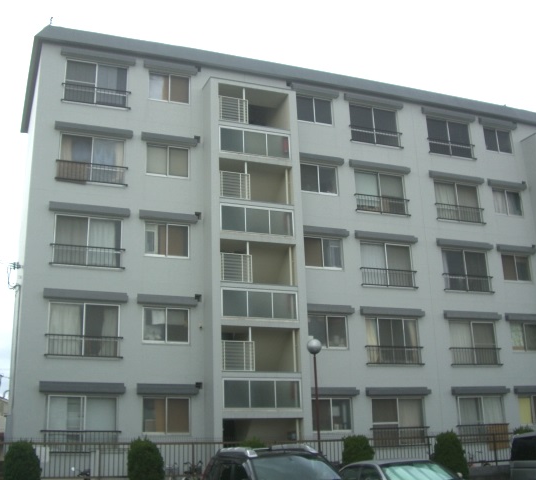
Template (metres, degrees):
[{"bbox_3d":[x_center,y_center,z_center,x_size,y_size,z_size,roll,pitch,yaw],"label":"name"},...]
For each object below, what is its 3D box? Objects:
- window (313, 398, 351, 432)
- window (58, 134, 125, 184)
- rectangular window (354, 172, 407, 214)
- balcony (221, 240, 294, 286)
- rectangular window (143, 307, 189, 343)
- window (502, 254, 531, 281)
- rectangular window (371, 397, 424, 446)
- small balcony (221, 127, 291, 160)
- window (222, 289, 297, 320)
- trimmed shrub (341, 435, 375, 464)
[{"bbox_3d":[2.077,5.640,22.741,1.446,1.054,0.150,5,-17,-22],"label":"window"},{"bbox_3d":[-5.365,-2.442,21.507,2.010,1.563,0.150,5,-18,-21],"label":"window"},{"bbox_3d":[4.059,-1.649,25.086,2.050,1.563,0.150,5,-18,-21],"label":"rectangular window"},{"bbox_3d":[-0.422,0.841,22.217,2.531,1.370,0.900,5,-18,-21],"label":"balcony"},{"bbox_3d":[-3.024,2.549,21.053,1.382,1.031,0.100,5,-18,-21],"label":"rectangular window"},{"bbox_3d":[9.646,1.101,27.185,1.386,1.049,0.150,5,-18,-21],"label":"window"},{"bbox_3d":[4.421,6.098,23.584,2.060,1.550,0.180,5,-17,-22],"label":"rectangular window"},{"bbox_3d":[-0.530,-3.123,23.609,2.527,0.886,0.700,5,-18,-21],"label":"small balcony"},{"bbox_3d":[-0.251,2.036,21.852,2.540,0.900,0.150,5,-17,-22],"label":"window"},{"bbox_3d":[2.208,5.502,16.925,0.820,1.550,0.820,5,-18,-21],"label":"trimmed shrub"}]

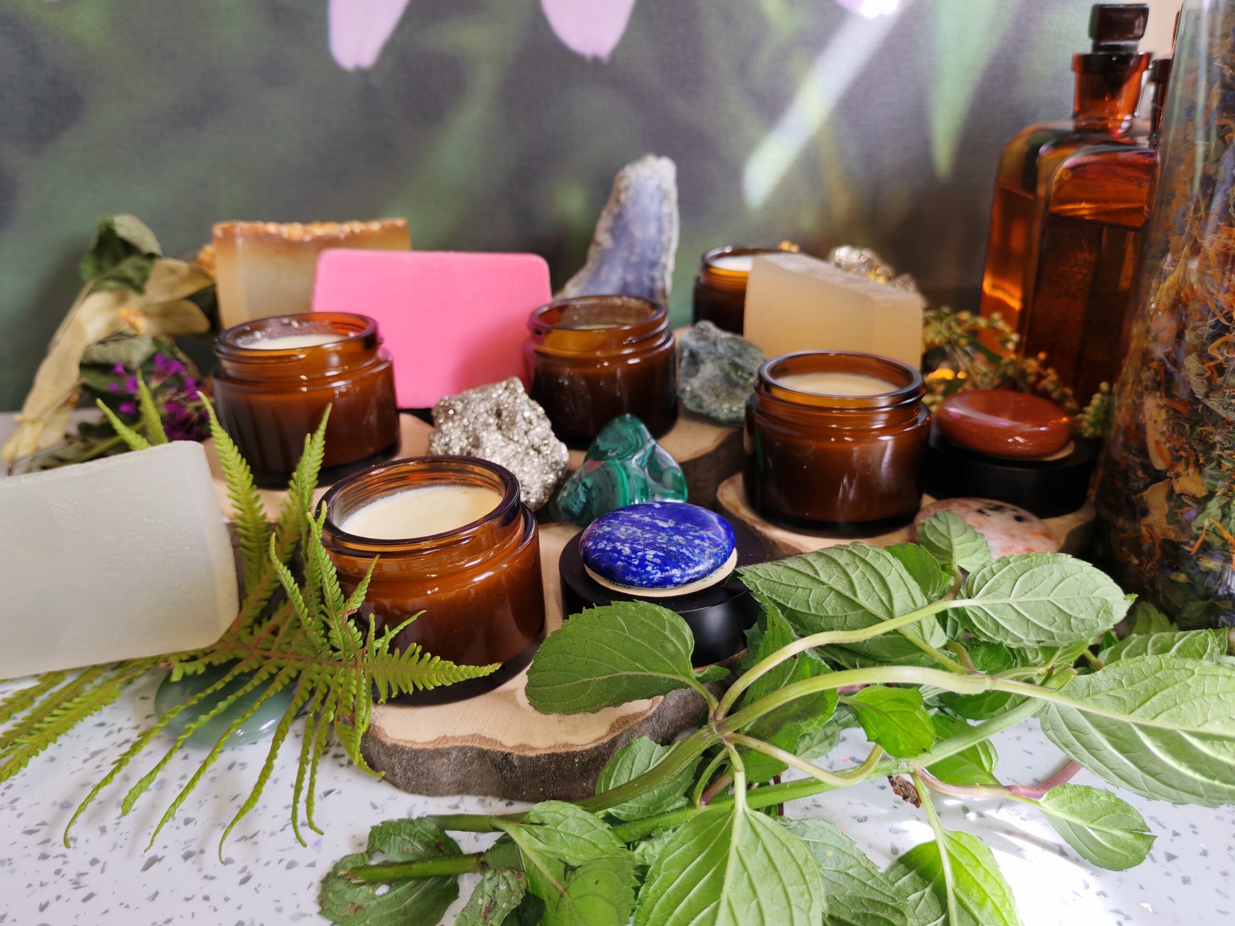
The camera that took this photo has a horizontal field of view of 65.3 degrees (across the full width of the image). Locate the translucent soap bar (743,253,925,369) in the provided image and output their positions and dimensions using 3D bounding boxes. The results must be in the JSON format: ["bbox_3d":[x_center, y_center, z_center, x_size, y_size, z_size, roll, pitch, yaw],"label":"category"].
[{"bbox_3d":[0.083,-0.046,0.384,0.022,0.059,0.079,-10,24,-22],"label":"translucent soap bar"}]

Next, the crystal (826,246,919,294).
[{"bbox_3d":[0.111,-0.079,0.417,0.043,0.035,0.036,3,23,9],"label":"crystal"}]

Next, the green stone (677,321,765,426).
[{"bbox_3d":[0.038,-0.033,0.356,0.034,0.032,0.028,2,23,5],"label":"green stone"}]

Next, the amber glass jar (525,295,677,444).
[{"bbox_3d":[-0.006,-0.035,0.362,0.057,0.046,0.057,-2,24,1],"label":"amber glass jar"}]

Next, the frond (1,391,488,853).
[{"bbox_3d":[-0.084,0.037,0.241,0.125,0.077,0.086,-3,25,0],"label":"frond"}]

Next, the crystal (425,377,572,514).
[{"bbox_3d":[-0.040,-0.005,0.323,0.046,0.039,0.035,-3,25,0],"label":"crystal"}]

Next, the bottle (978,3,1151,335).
[{"bbox_3d":[0.249,-0.145,0.501,0.088,0.169,0.070,1,23,4],"label":"bottle"}]

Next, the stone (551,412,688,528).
[{"bbox_3d":[0.002,0.005,0.315,0.041,0.033,0.026,-3,25,0],"label":"stone"}]

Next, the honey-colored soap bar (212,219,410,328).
[{"bbox_3d":[-0.123,-0.065,0.400,0.074,0.067,0.025,0,16,5],"label":"honey-colored soap bar"}]

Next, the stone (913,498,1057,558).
[{"bbox_3d":[0.105,0.023,0.276,0.041,0.017,0.039,-3,25,0],"label":"stone"}]

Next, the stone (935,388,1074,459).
[{"bbox_3d":[0.119,-0.012,0.296,0.042,0.018,0.035,5,23,14],"label":"stone"}]

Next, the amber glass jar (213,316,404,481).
[{"bbox_3d":[-0.096,-0.021,0.301,0.054,0.042,0.054,-7,24,-16],"label":"amber glass jar"}]

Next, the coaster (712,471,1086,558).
[{"bbox_3d":[0.091,0.015,0.307,0.118,0.012,0.099,3,23,9],"label":"coaster"}]

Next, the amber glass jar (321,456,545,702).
[{"bbox_3d":[-0.048,0.029,0.251,0.057,0.046,0.057,-3,25,0],"label":"amber glass jar"}]

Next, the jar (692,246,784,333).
[{"bbox_3d":[0.064,-0.073,0.451,0.057,0.046,0.057,-2,27,1],"label":"jar"}]

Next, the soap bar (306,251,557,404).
[{"bbox_3d":[-0.069,-0.050,0.375,0.091,0.061,0.023,0,-7,0],"label":"soap bar"}]

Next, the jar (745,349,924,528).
[{"bbox_3d":[0.070,-0.007,0.308,0.057,0.046,0.057,0,22,0],"label":"jar"}]

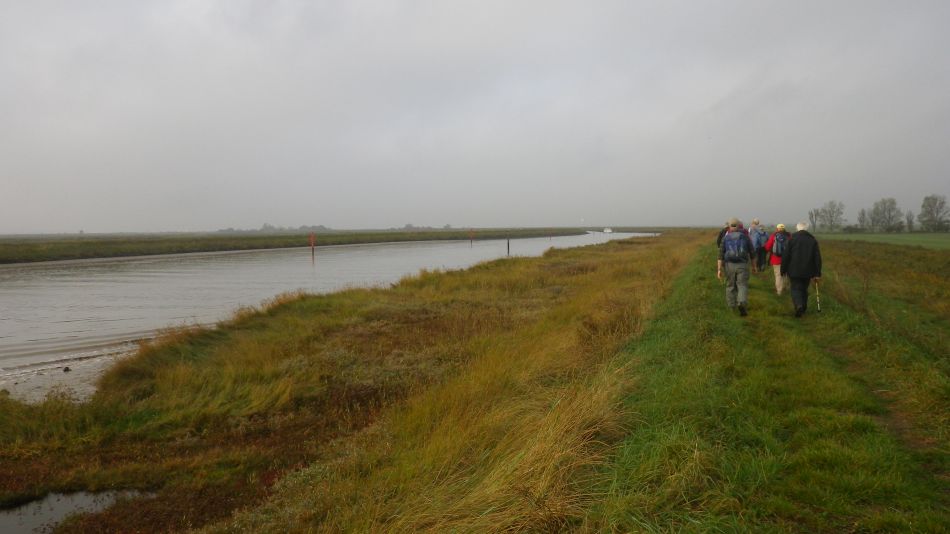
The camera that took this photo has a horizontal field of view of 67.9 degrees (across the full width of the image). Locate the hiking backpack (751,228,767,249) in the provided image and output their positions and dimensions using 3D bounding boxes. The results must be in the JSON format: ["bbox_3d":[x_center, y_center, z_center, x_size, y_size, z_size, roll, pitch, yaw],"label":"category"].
[{"bbox_3d":[9.504,-0.954,23.600,0.440,0.600,0.290,1,3,19],"label":"hiking backpack"}]

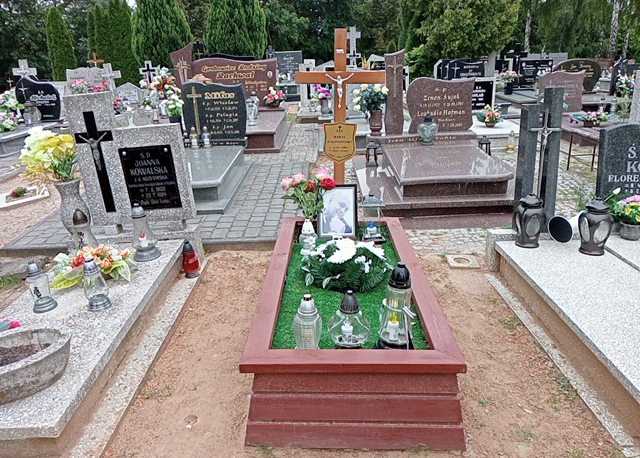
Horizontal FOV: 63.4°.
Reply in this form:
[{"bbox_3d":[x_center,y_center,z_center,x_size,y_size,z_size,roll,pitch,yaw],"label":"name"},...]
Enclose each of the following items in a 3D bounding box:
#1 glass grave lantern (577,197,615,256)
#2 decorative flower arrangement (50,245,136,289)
[{"bbox_3d":[1.865,-0.026,3.491,0.210,0.370,0.210,-1,18,0],"label":"glass grave lantern"},{"bbox_3d":[-1.387,0.236,3.170,0.480,0.200,0.340,-6,20,0],"label":"decorative flower arrangement"}]

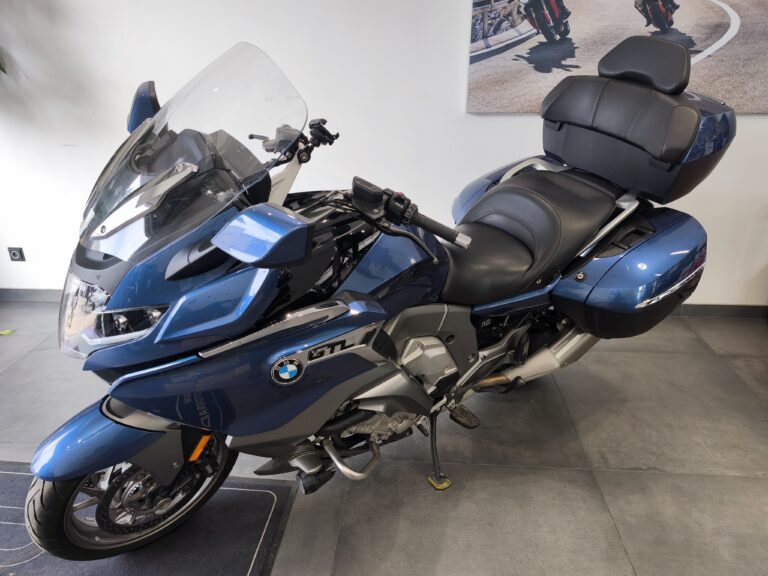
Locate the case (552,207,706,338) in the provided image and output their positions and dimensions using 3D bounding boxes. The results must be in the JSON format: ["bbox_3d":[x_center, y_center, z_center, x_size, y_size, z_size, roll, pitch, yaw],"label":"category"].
[{"bbox_3d":[0.900,-0.023,1.811,0.630,0.460,0.250,-14,38,-29],"label":"case"}]

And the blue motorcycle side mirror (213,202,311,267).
[{"bbox_3d":[-0.205,-0.093,0.844,0.145,0.125,0.175,-14,38,-29],"label":"blue motorcycle side mirror"}]

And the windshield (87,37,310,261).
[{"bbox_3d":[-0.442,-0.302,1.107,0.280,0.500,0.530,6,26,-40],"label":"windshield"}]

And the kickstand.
[{"bbox_3d":[0.192,0.588,1.866,0.100,0.250,0.130,-14,27,-29],"label":"kickstand"}]

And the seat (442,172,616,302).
[{"bbox_3d":[0.444,-0.203,1.855,0.740,0.300,0.380,-14,38,-29],"label":"seat"}]

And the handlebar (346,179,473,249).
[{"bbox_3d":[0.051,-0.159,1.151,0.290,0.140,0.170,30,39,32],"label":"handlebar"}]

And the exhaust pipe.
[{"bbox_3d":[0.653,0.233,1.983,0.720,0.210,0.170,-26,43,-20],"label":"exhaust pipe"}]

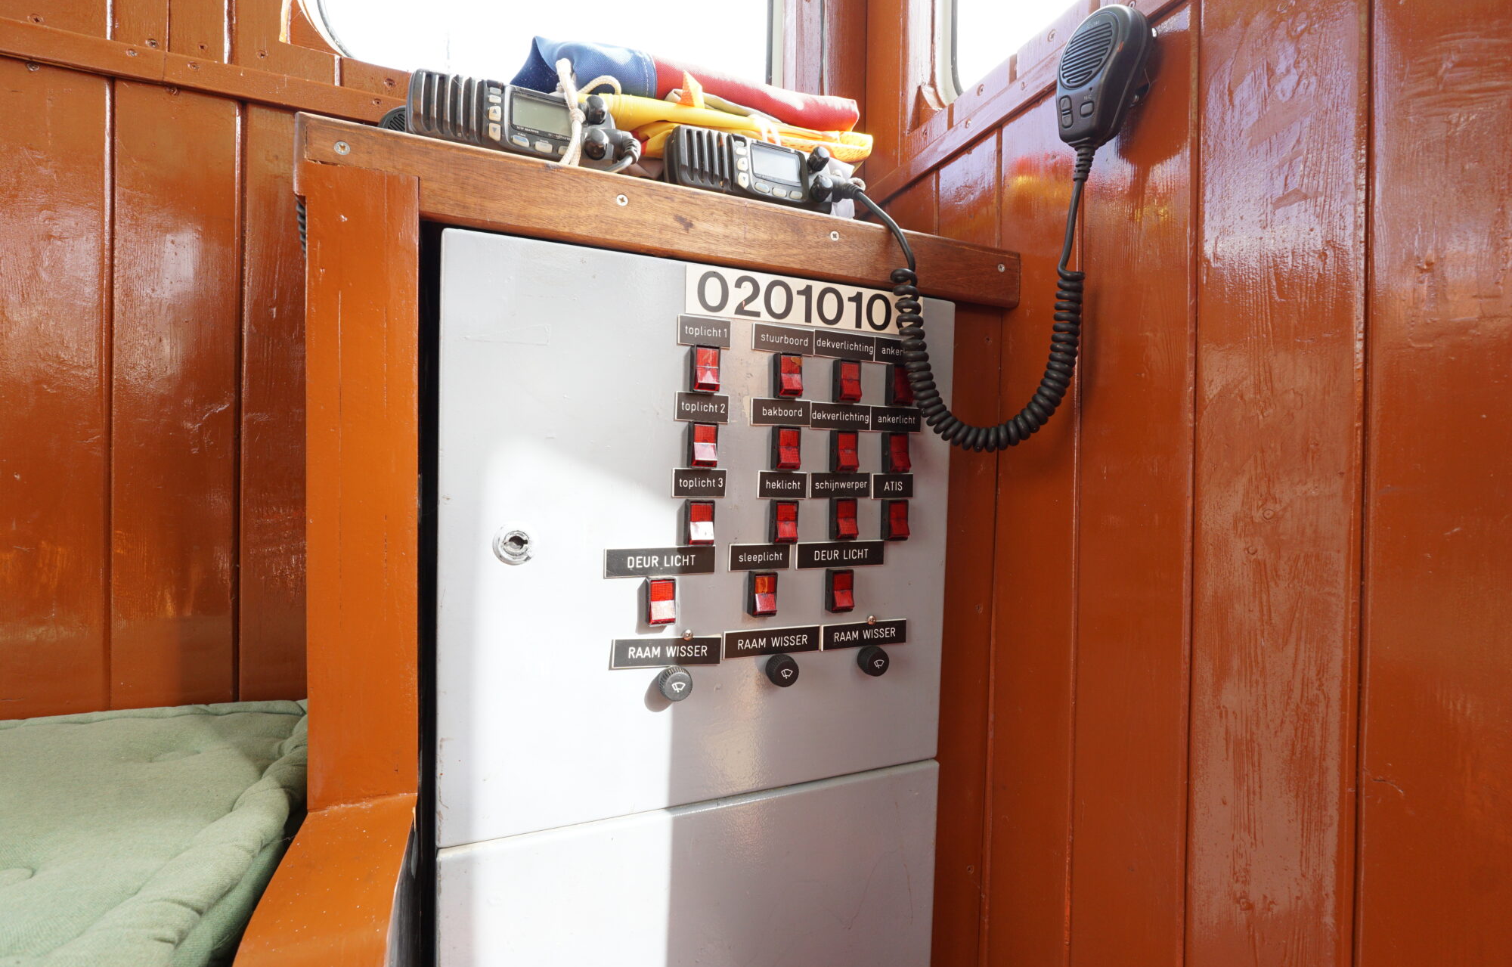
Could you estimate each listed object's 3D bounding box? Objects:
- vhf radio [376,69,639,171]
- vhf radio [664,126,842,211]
[{"bbox_3d":[-0.209,-0.270,0.542,0.157,0.068,0.138,0,-7,-24],"label":"vhf radio"},{"bbox_3d":[-0.022,-0.263,0.606,0.155,0.068,0.138,1,-7,-23],"label":"vhf radio"}]

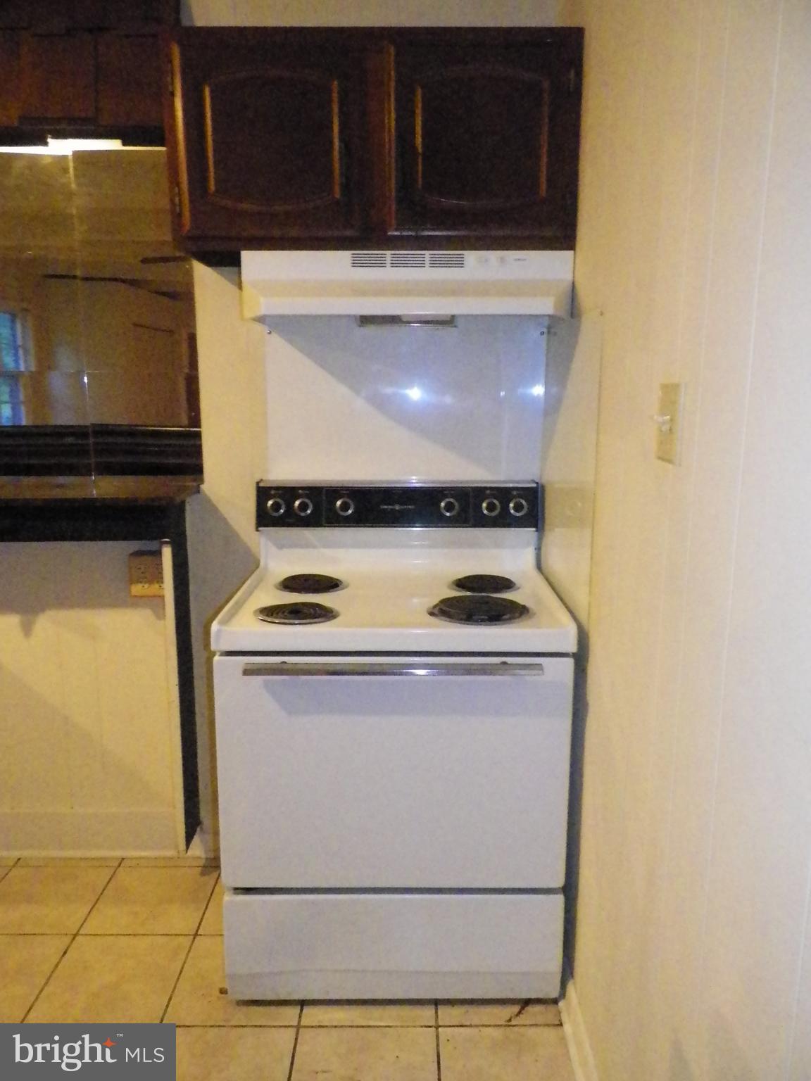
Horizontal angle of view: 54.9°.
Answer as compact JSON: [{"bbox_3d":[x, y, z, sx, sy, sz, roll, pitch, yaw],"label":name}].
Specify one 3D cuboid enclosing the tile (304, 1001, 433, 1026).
[{"bbox_3d":[-0.083,1.050,1.872,0.303,0.010,0.303,0,10,0],"label":"tile"}]

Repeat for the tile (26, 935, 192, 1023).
[{"bbox_3d":[-0.696,1.050,1.869,0.303,0.010,0.303,0,10,0],"label":"tile"}]

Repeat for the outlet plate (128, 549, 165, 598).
[{"bbox_3d":[-0.710,0.094,2.204,0.115,0.118,0.052,0,10,0],"label":"outlet plate"}]

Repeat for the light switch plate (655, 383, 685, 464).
[{"bbox_3d":[0.376,-0.169,1.125,0.018,0.116,0.077,0,10,0],"label":"light switch plate"}]

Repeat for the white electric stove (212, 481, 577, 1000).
[{"bbox_3d":[-0.025,0.450,1.951,0.762,1.147,0.645,0,10,0],"label":"white electric stove"}]

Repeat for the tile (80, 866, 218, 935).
[{"bbox_3d":[-0.697,0.999,2.171,0.303,0.010,0.303,0,10,0],"label":"tile"}]

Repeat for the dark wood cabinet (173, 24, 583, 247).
[{"bbox_3d":[-0.068,-0.918,1.897,0.914,0.464,0.331,0,10,0],"label":"dark wood cabinet"}]

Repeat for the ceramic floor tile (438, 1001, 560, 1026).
[{"bbox_3d":[0.223,1.050,1.874,0.303,0.010,0.303,0,10,0],"label":"ceramic floor tile"}]

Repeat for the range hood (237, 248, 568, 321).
[{"bbox_3d":[0.005,-0.604,1.898,0.760,0.150,0.433,0,10,0],"label":"range hood"}]

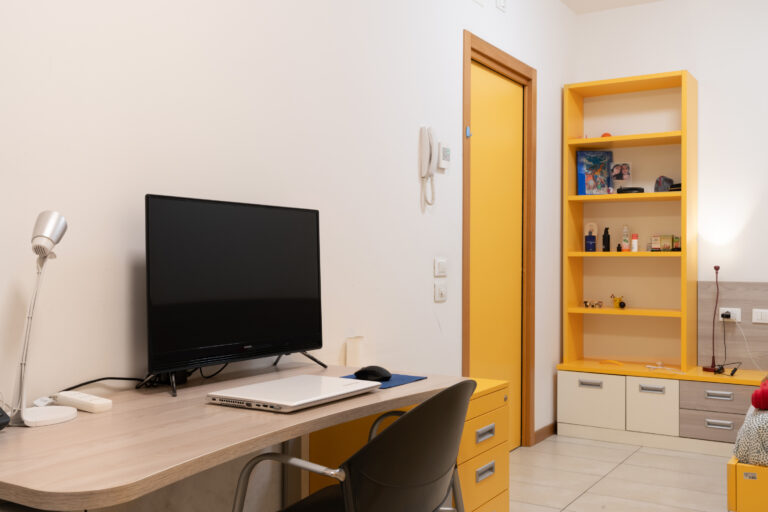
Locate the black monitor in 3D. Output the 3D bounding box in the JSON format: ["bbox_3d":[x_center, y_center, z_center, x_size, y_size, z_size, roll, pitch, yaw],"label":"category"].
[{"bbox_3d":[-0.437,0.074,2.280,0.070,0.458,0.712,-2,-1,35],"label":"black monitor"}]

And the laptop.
[{"bbox_3d":[-0.210,0.343,1.929,0.262,0.023,0.373,0,0,32],"label":"laptop"}]

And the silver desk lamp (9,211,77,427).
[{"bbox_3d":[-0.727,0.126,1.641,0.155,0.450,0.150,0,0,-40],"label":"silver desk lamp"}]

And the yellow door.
[{"bbox_3d":[0.573,0.051,4.114,0.045,2.095,0.790,0,0,32],"label":"yellow door"}]

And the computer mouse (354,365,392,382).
[{"bbox_3d":[-0.028,0.336,2.222,0.108,0.038,0.065,0,0,38],"label":"computer mouse"}]

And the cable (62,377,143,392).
[{"bbox_3d":[-0.695,0.317,1.913,0.042,0.038,0.240,0,0,32],"label":"cable"}]

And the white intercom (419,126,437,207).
[{"bbox_3d":[0.191,-0.388,3.344,0.055,0.345,0.080,0,0,32],"label":"white intercom"}]

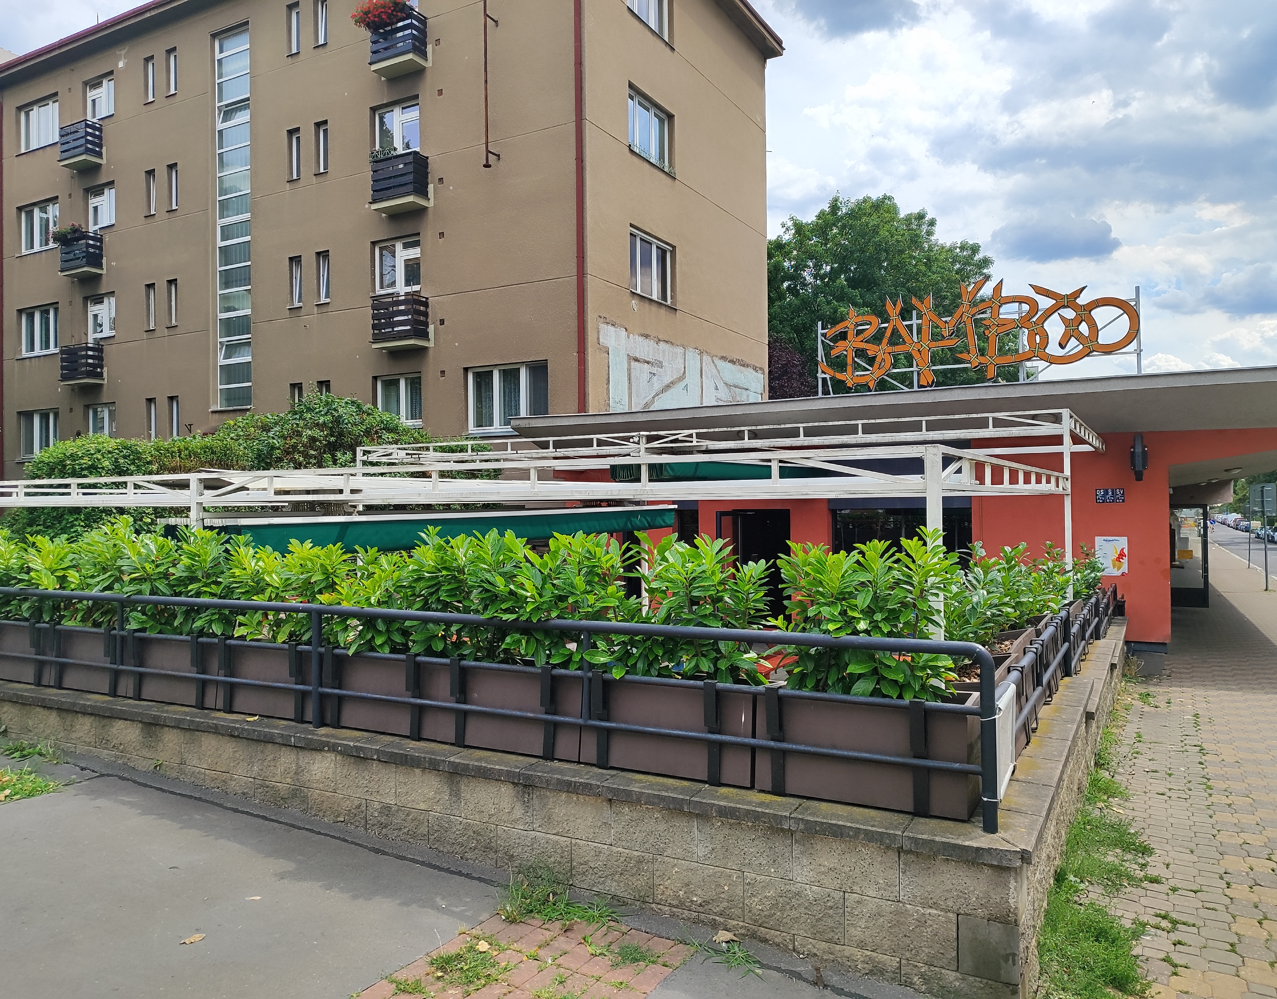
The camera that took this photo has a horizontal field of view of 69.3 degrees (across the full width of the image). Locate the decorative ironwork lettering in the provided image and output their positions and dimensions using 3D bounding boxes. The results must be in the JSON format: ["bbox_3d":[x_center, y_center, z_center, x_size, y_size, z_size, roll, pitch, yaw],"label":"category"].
[{"bbox_3d":[3.584,-1.827,10.062,3.296,1.119,0.110,-1,-1,29],"label":"decorative ironwork lettering"}]

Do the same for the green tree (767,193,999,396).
[{"bbox_3d":[8.077,-4.250,33.047,9.400,13.245,9.200,-1,-1,29],"label":"green tree"}]

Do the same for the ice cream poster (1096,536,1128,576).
[{"bbox_3d":[5.126,0.618,10.000,0.300,0.420,0.020,-1,-1,29],"label":"ice cream poster"}]

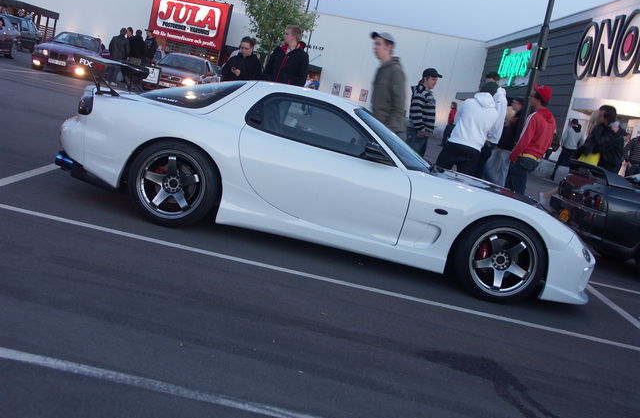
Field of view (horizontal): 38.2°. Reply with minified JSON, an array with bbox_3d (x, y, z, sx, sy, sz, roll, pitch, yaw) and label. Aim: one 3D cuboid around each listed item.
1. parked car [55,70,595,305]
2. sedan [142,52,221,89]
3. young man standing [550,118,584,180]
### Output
[{"bbox_3d":[0.166,-0.303,7.479,4.320,1.200,1.770,13,8,2],"label":"parked car"},{"bbox_3d":[-4.323,-4.140,29.047,1.700,1.410,4.400,12,8,-1],"label":"sedan"},{"bbox_3d":[6.530,-1.550,24.290,0.580,1.760,0.480,7,9,-33],"label":"young man standing"}]

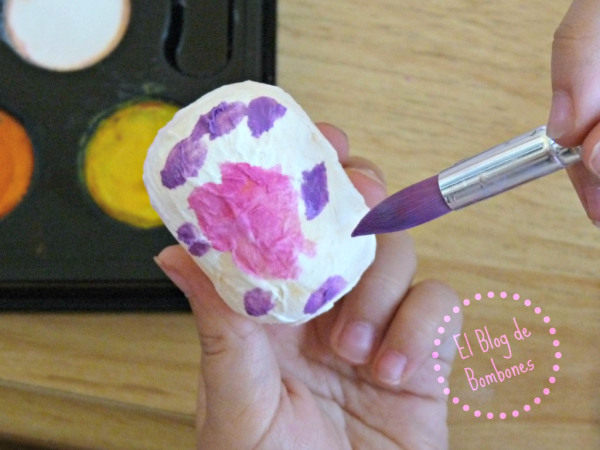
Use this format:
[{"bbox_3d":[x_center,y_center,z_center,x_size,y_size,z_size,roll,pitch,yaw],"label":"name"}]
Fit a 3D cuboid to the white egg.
[{"bbox_3d":[-0.008,-0.004,0.263,0.036,0.036,0.051,-36,90,0],"label":"white egg"}]

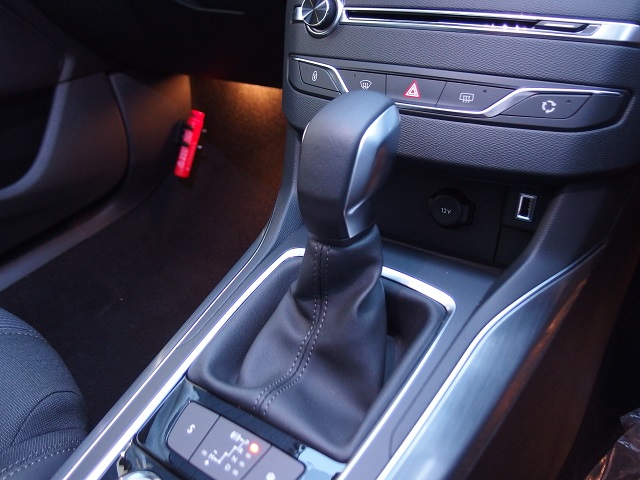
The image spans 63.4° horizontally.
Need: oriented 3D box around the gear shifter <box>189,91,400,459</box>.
[{"bbox_3d":[-0.002,0.003,0.355,0.138,0.184,0.159,17,44,28],"label":"gear shifter"}]

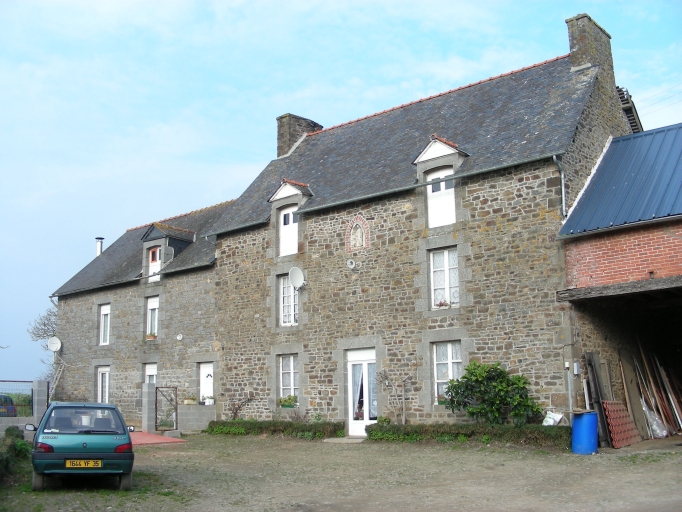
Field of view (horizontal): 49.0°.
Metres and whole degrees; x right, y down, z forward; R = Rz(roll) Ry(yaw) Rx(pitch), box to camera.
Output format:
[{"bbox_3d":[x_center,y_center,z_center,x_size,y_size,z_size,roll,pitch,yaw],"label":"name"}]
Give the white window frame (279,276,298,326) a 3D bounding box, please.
[{"bbox_3d":[-1.502,1.390,23.470,0.960,1.588,0.120,-10,-15,38],"label":"white window frame"}]

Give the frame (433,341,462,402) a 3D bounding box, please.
[{"bbox_3d":[2.796,3.027,19.396,0.860,1.580,0.120,-10,-15,38],"label":"frame"}]

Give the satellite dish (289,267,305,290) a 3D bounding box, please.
[{"bbox_3d":[-1.317,0.666,22.677,0.600,0.680,0.300,9,-15,-40],"label":"satellite dish"}]

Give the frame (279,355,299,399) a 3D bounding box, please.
[{"bbox_3d":[-1.538,3.790,22.878,0.840,1.500,0.120,-10,-15,38],"label":"frame"}]

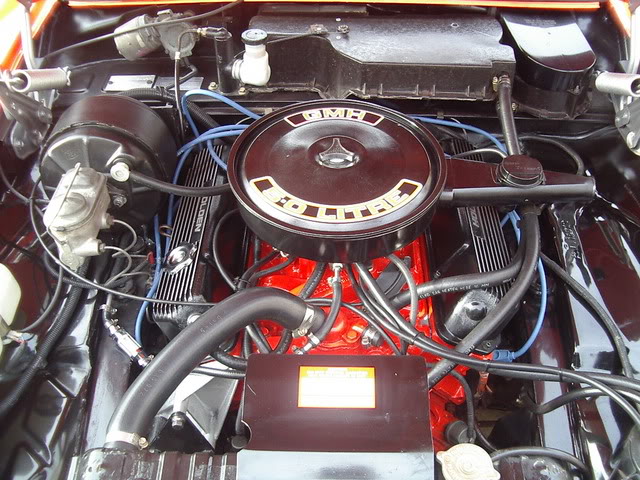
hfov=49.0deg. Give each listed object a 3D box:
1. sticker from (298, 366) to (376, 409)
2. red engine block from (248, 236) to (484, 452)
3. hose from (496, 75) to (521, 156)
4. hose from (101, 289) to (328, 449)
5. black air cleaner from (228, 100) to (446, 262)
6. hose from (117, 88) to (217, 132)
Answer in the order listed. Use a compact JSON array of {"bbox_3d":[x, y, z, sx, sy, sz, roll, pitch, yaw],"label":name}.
[{"bbox_3d":[0.022,0.186,0.890,0.098,0.002,0.054,0,58,0],"label":"sticker"},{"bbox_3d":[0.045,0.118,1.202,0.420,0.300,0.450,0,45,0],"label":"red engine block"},{"bbox_3d":[0.371,-0.247,1.375,0.030,0.045,0.255,4,45,4],"label":"hose"},{"bbox_3d":[-0.139,0.153,0.939,0.335,0.100,0.100,-33,53,-29],"label":"hose"},{"bbox_3d":[0.028,-0.100,1.152,0.350,0.088,0.350,0,45,0],"label":"black air cleaner"},{"bbox_3d":[-0.315,-0.277,1.479,0.235,0.060,0.055,0,45,0],"label":"hose"}]

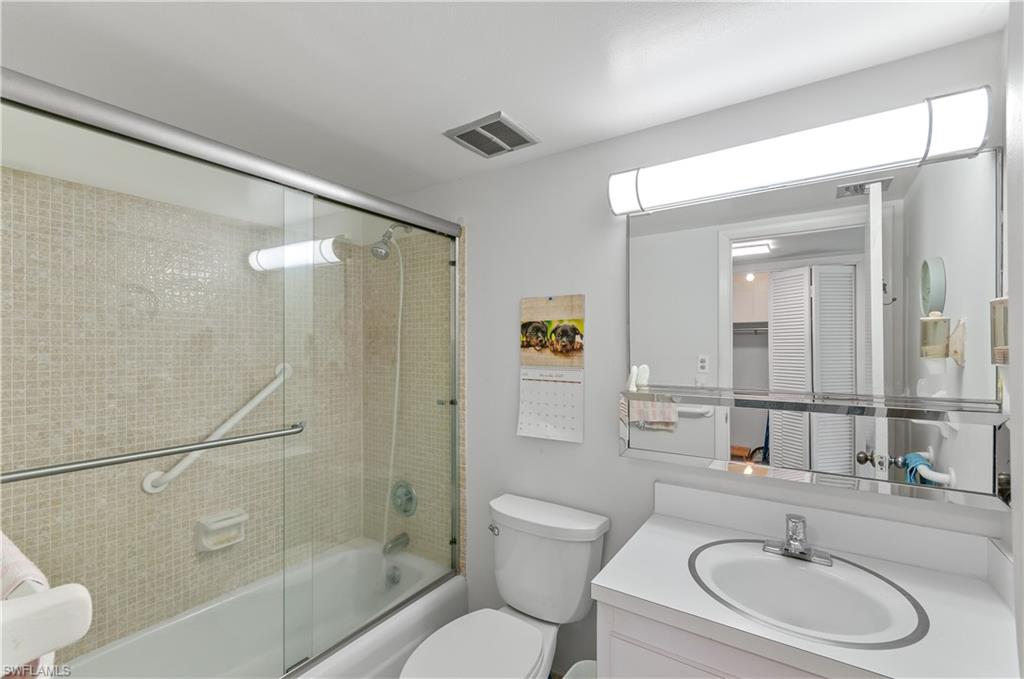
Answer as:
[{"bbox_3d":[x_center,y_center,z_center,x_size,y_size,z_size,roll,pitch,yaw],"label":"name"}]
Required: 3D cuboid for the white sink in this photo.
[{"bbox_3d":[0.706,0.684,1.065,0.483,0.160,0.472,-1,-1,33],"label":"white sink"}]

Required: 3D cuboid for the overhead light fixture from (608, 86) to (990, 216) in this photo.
[{"bbox_3d":[0.770,-0.556,1.314,0.950,0.185,0.112,-1,-1,33],"label":"overhead light fixture"}]

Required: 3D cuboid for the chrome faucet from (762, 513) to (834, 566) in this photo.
[{"bbox_3d":[0.768,0.546,1.149,0.156,0.114,0.150,-1,-1,33],"label":"chrome faucet"}]

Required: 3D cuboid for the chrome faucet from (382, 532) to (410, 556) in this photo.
[{"bbox_3d":[-0.595,1.058,2.191,0.064,0.075,0.130,-1,-1,33],"label":"chrome faucet"}]

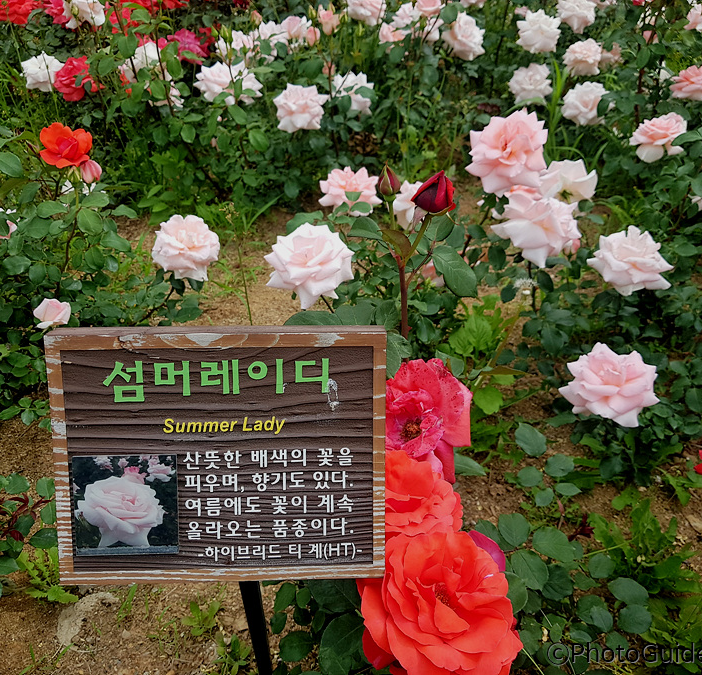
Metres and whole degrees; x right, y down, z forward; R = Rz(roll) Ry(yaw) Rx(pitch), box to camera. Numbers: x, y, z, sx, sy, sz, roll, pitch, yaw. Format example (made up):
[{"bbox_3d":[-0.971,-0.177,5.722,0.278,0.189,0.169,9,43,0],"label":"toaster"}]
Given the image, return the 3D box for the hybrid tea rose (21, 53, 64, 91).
[{"bbox_3d":[-0.796,-0.686,1.750,0.114,0.100,0.112,-17,45,-18],"label":"hybrid tea rose"}]

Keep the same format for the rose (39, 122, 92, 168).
[{"bbox_3d":[-0.444,-0.298,1.050,0.082,0.065,0.082,-16,63,-18],"label":"rose"}]

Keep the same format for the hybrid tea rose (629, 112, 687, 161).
[{"bbox_3d":[0.578,-0.376,1.270,0.107,0.078,0.107,17,52,19],"label":"hybrid tea rose"}]

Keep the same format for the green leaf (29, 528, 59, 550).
[{"bbox_3d":[-0.412,0.272,0.920,0.047,0.012,0.030,-9,51,-18],"label":"green leaf"}]

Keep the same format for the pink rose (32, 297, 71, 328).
[{"bbox_3d":[-0.464,-0.037,1.050,0.058,0.046,0.053,0,37,0],"label":"pink rose"}]

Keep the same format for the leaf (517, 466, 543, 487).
[{"bbox_3d":[0.272,0.209,1.020,0.037,0.012,0.033,-3,50,4],"label":"leaf"}]

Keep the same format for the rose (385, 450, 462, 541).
[{"bbox_3d":[0.049,0.147,0.610,0.105,0.078,0.105,5,44,6],"label":"rose"}]

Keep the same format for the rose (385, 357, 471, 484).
[{"bbox_3d":[0.063,0.089,0.680,0.118,0.095,0.080,6,37,8],"label":"rose"}]

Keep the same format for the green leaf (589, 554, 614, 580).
[{"bbox_3d":[0.435,0.400,1.180,0.046,0.013,0.045,-33,56,-13],"label":"green leaf"}]

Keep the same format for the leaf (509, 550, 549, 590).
[{"bbox_3d":[0.195,0.255,0.740,0.037,0.010,0.052,-17,49,-10],"label":"leaf"}]

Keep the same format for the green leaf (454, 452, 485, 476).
[{"bbox_3d":[0.141,0.160,0.850,0.060,0.012,0.028,23,56,21],"label":"green leaf"}]

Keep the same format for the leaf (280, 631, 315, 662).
[{"bbox_3d":[-0.064,0.365,0.800,0.044,0.012,0.032,-22,51,-21],"label":"leaf"}]

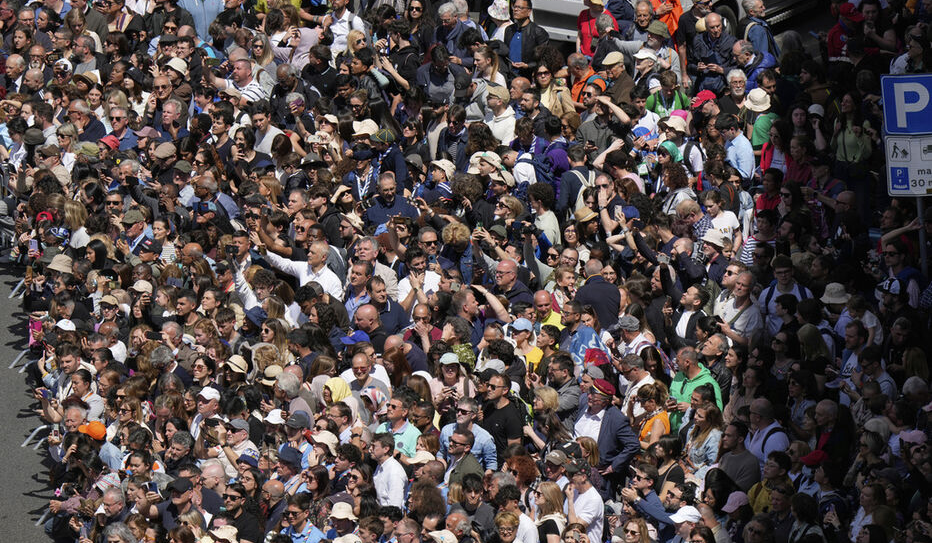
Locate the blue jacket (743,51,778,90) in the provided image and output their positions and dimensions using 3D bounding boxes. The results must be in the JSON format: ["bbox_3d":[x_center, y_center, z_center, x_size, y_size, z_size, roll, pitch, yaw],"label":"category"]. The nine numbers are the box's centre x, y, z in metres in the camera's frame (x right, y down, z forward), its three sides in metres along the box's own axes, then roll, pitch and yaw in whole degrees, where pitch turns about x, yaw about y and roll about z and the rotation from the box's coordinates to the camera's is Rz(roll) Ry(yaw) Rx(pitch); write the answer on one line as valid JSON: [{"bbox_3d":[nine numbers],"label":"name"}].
[{"bbox_3d":[2.822,-1.786,99.973,0.360,0.680,0.560,-9,18,-24],"label":"blue jacket"}]

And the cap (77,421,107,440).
[{"bbox_3d":[-3.298,1.404,91.415,0.250,0.145,0.180,11,19,12],"label":"cap"}]

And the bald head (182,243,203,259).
[{"bbox_3d":[-2.491,-0.155,94.133,0.160,0.230,0.200,12,35,43],"label":"bald head"}]

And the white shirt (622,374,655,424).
[{"bbox_3d":[1.555,1.235,93.317,0.310,0.680,0.500,-7,17,-19],"label":"white shirt"}]

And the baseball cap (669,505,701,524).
[{"bbox_3d":[1.972,2.175,93.070,0.285,0.140,0.180,-1,17,-18],"label":"baseball cap"}]

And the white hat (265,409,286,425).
[{"bbox_3d":[-1.641,1.253,89.166,0.240,0.140,0.220,-18,22,-38],"label":"white hat"}]

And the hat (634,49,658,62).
[{"bbox_3d":[1.790,-2.143,102.934,0.250,0.120,0.180,1,16,-9],"label":"hat"}]

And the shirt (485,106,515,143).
[{"bbox_3d":[0.318,-1.282,98.336,0.290,0.640,0.460,-14,19,-29],"label":"shirt"}]

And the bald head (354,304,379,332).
[{"bbox_3d":[-0.906,0.423,95.188,0.210,0.240,0.165,-25,23,-23],"label":"bald head"}]

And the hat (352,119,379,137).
[{"bbox_3d":[-0.975,-1.401,101.403,0.280,0.150,0.260,-4,16,1],"label":"hat"}]

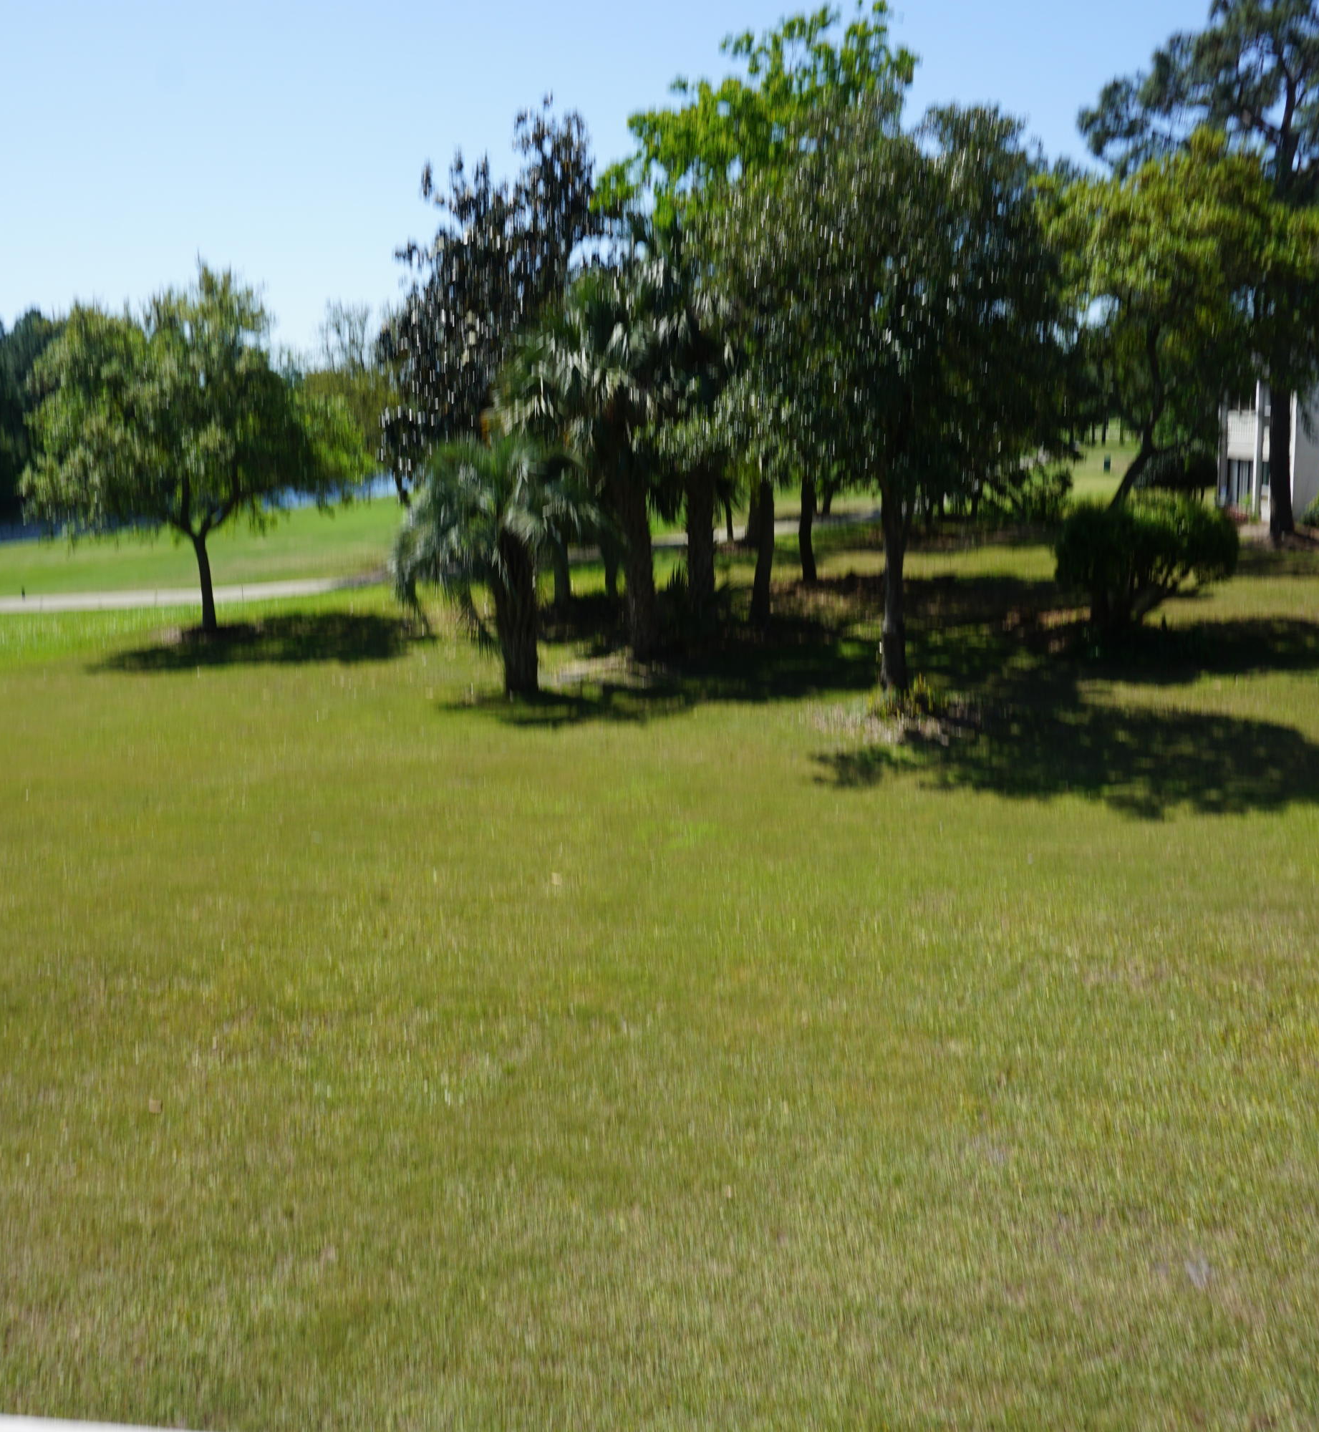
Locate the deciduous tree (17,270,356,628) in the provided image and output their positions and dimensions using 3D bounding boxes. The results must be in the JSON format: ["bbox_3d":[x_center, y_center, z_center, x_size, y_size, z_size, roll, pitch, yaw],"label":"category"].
[{"bbox_3d":[-11.024,-6.248,33.929,8.050,8.420,8.050,-3,12,0],"label":"deciduous tree"}]

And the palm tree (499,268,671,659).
[{"bbox_3d":[-1.012,-4.471,25.992,3.470,6.970,3.470,-3,12,0],"label":"palm tree"}]

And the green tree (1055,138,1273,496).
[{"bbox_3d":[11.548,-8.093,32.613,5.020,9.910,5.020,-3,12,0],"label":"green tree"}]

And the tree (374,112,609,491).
[{"bbox_3d":[-3.863,-8.551,34.745,5.850,11.760,5.850,-3,12,0],"label":"tree"}]

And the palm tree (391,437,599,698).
[{"bbox_3d":[-2.532,-2.371,23.158,3.380,4.190,3.380,-3,12,0],"label":"palm tree"}]

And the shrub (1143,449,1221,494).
[{"bbox_3d":[20.770,-9.618,56.983,3.420,1.980,3.070,-3,12,0],"label":"shrub"}]

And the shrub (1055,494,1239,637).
[{"bbox_3d":[8.942,-2.820,26.261,3.390,2.470,3.220,-3,12,0],"label":"shrub"}]

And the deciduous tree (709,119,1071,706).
[{"bbox_3d":[3.445,-4.459,21.025,5.320,8.430,5.320,-3,12,0],"label":"deciduous tree"}]

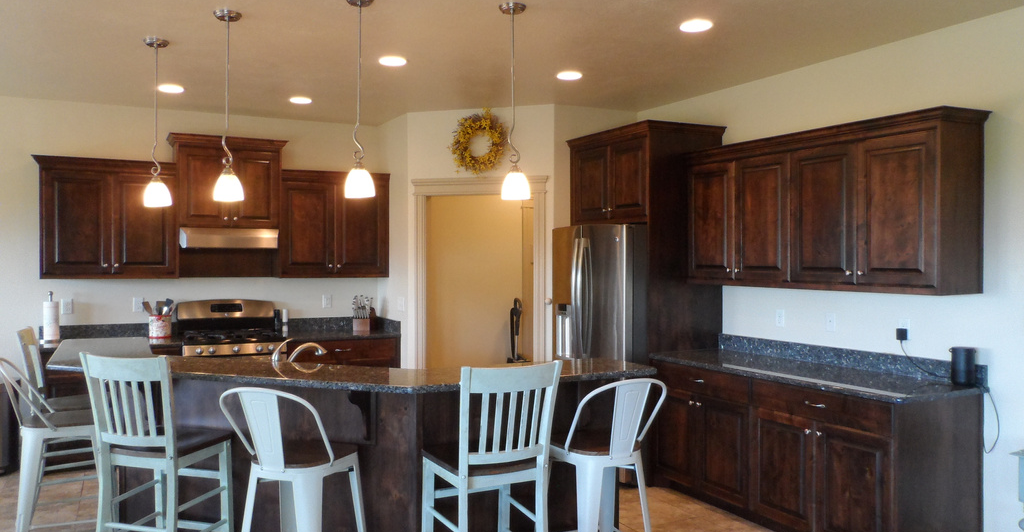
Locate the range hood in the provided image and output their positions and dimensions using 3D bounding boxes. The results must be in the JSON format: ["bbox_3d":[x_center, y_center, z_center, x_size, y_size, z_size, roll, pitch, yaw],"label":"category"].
[{"bbox_3d":[-2.237,-0.209,5.624,0.735,0.157,0.490,-1,1,-28],"label":"range hood"}]

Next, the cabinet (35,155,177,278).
[{"bbox_3d":[-3.007,-0.336,5.285,0.900,0.873,0.370,-1,1,-28],"label":"cabinet"}]

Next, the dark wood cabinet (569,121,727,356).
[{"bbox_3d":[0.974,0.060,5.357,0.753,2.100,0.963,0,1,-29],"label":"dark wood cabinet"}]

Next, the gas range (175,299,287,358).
[{"bbox_3d":[-2.281,0.905,5.802,0.765,1.190,0.680,0,1,-25],"label":"gas range"}]

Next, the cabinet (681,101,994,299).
[{"bbox_3d":[1.756,-0.312,4.168,0.385,0.885,1.781,-1,1,-28],"label":"cabinet"}]

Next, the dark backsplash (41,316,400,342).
[{"bbox_3d":[-2.305,0.528,5.828,2.730,0.116,0.605,0,1,-25],"label":"dark backsplash"}]

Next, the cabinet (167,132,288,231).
[{"bbox_3d":[-2.263,-0.635,5.644,0.845,0.700,0.420,-1,1,-28],"label":"cabinet"}]

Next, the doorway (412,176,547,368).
[{"bbox_3d":[-0.260,0.383,5.732,1.141,2.165,0.150,0,1,17],"label":"doorway"}]

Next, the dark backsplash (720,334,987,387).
[{"bbox_3d":[1.951,0.556,4.359,0.035,0.116,1.787,0,1,-29],"label":"dark backsplash"}]

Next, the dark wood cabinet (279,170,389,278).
[{"bbox_3d":[-1.522,-0.349,6.066,0.905,0.873,0.370,-1,1,-28],"label":"dark wood cabinet"}]

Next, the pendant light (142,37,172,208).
[{"bbox_3d":[-1.925,-0.773,3.856,0.152,0.899,0.152,-1,1,-28],"label":"pendant light"}]

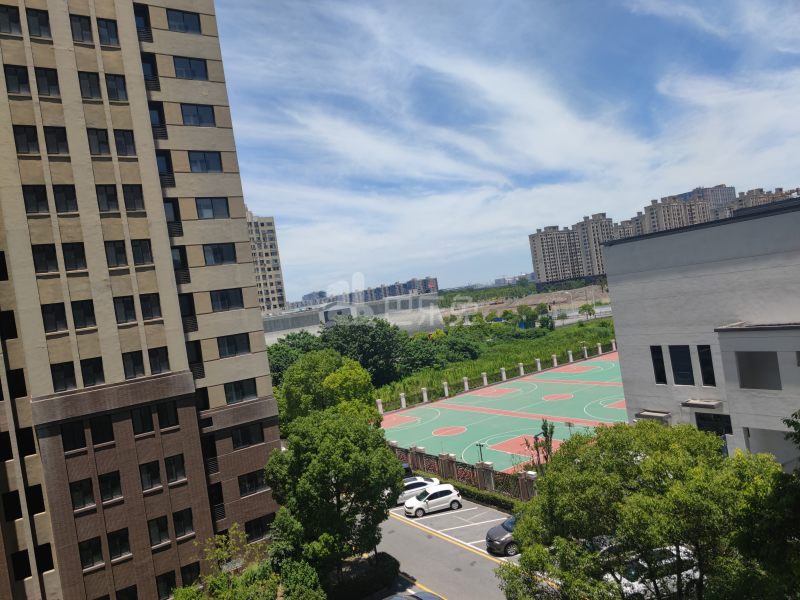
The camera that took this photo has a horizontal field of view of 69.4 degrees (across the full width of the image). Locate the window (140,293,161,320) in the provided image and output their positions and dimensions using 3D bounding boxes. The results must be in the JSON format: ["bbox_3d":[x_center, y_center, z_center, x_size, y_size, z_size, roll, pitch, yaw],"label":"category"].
[{"bbox_3d":[-13.377,0.311,30.960,0.943,1.379,0.150,-9,1,-35],"label":"window"}]

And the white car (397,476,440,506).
[{"bbox_3d":[0.758,13.893,41.960,4.550,1.470,1.790,-9,1,-8],"label":"white car"}]

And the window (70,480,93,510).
[{"bbox_3d":[-15.559,9.564,28.330,0.947,1.344,0.150,-9,1,-35],"label":"window"}]

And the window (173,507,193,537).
[{"bbox_3d":[-11.645,12.017,31.213,0.944,1.372,0.140,-9,1,-35],"label":"window"}]

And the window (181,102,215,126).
[{"bbox_3d":[-12.714,-11.673,36.577,1.977,1.296,0.140,-9,1,-35],"label":"window"}]

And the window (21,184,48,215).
[{"bbox_3d":[-18.054,-4.975,28.702,0.970,1.366,0.150,-9,1,-35],"label":"window"}]

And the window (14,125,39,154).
[{"bbox_3d":[-18.308,-7.844,28.367,0.955,1.365,0.140,-9,1,-35],"label":"window"}]

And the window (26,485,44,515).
[{"bbox_3d":[-17.913,9.870,28.352,0.720,1.367,0.150,-9,1,-35],"label":"window"}]

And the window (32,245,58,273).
[{"bbox_3d":[-17.426,-2.028,28.392,0.971,1.379,0.150,-9,1,-35],"label":"window"}]

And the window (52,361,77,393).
[{"bbox_3d":[-16.416,3.788,28.252,0.947,1.344,0.150,-9,1,-35],"label":"window"}]

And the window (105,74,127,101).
[{"bbox_3d":[-14.863,-11.123,30.350,0.950,1.380,0.200,-9,0,-35],"label":"window"}]

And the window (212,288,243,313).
[{"bbox_3d":[-11.111,0.003,37.176,2.036,1.319,0.150,-9,1,-35],"label":"window"}]

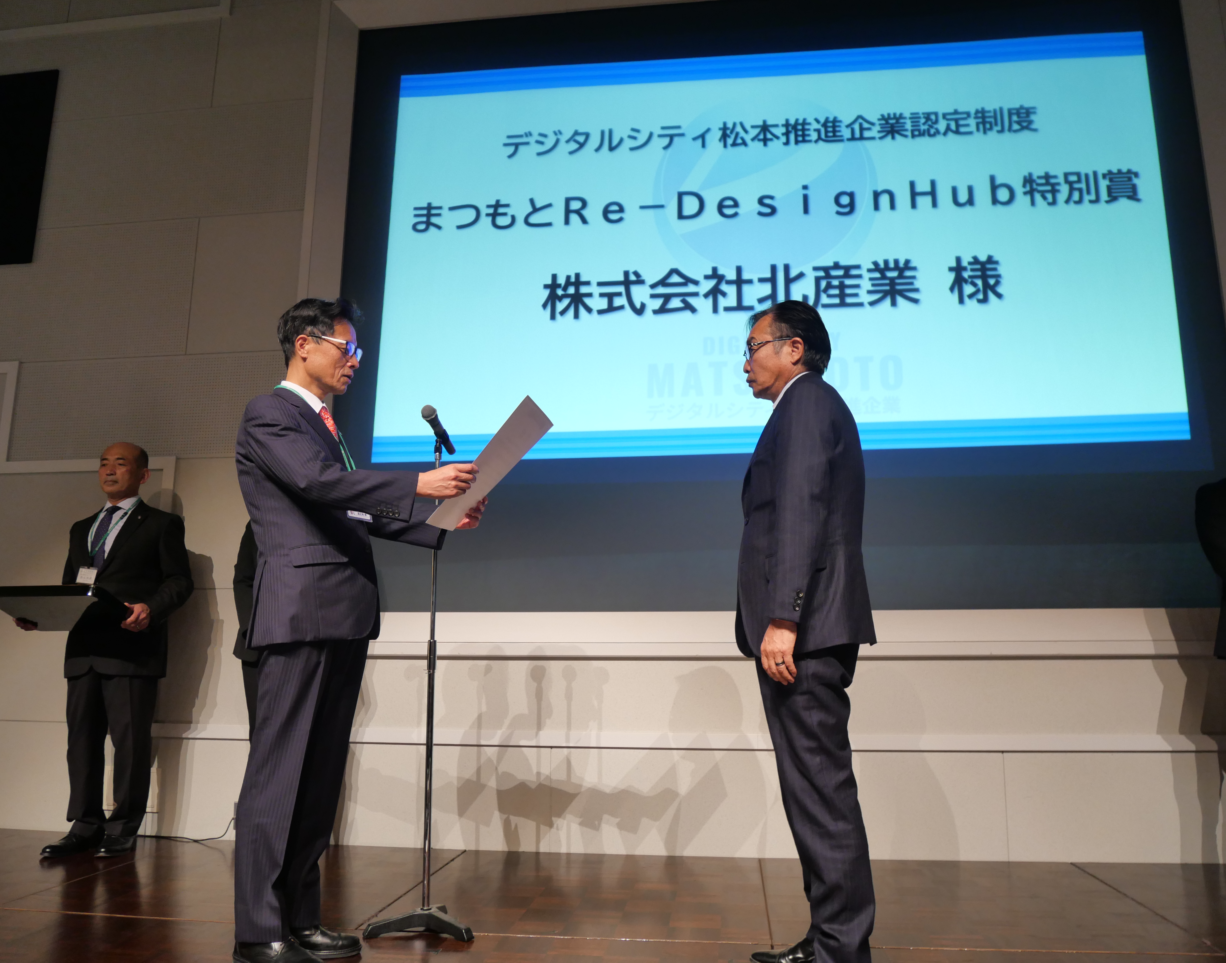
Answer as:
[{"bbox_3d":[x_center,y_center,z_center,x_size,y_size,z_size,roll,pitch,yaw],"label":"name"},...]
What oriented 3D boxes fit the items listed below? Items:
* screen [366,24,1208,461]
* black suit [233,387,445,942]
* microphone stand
[{"bbox_3d":[0.626,-1.017,3.821,3.280,1.820,0.060,-1,-11,6],"label":"screen"},{"bbox_3d":[-0.764,0.437,2.360,0.550,1.430,0.500,0,-11,2],"label":"black suit"},{"bbox_3d":[-0.516,0.549,2.590,0.310,1.400,0.280,0,-11,0],"label":"microphone stand"}]

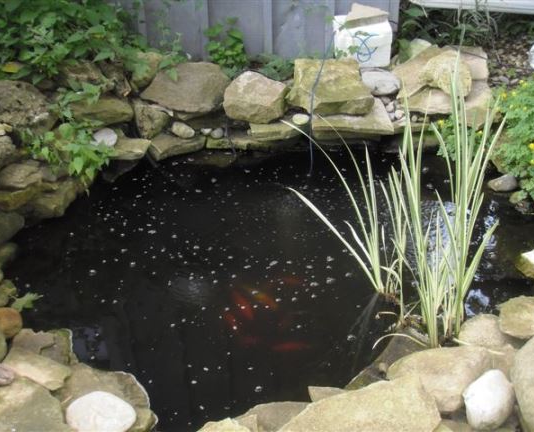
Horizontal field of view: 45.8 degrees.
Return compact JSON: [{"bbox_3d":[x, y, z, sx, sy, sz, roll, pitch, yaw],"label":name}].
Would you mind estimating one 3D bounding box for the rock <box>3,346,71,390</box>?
[{"bbox_3d":[-0.684,0.457,1.883,0.201,0.052,0.113,12,29,25],"label":"rock"}]

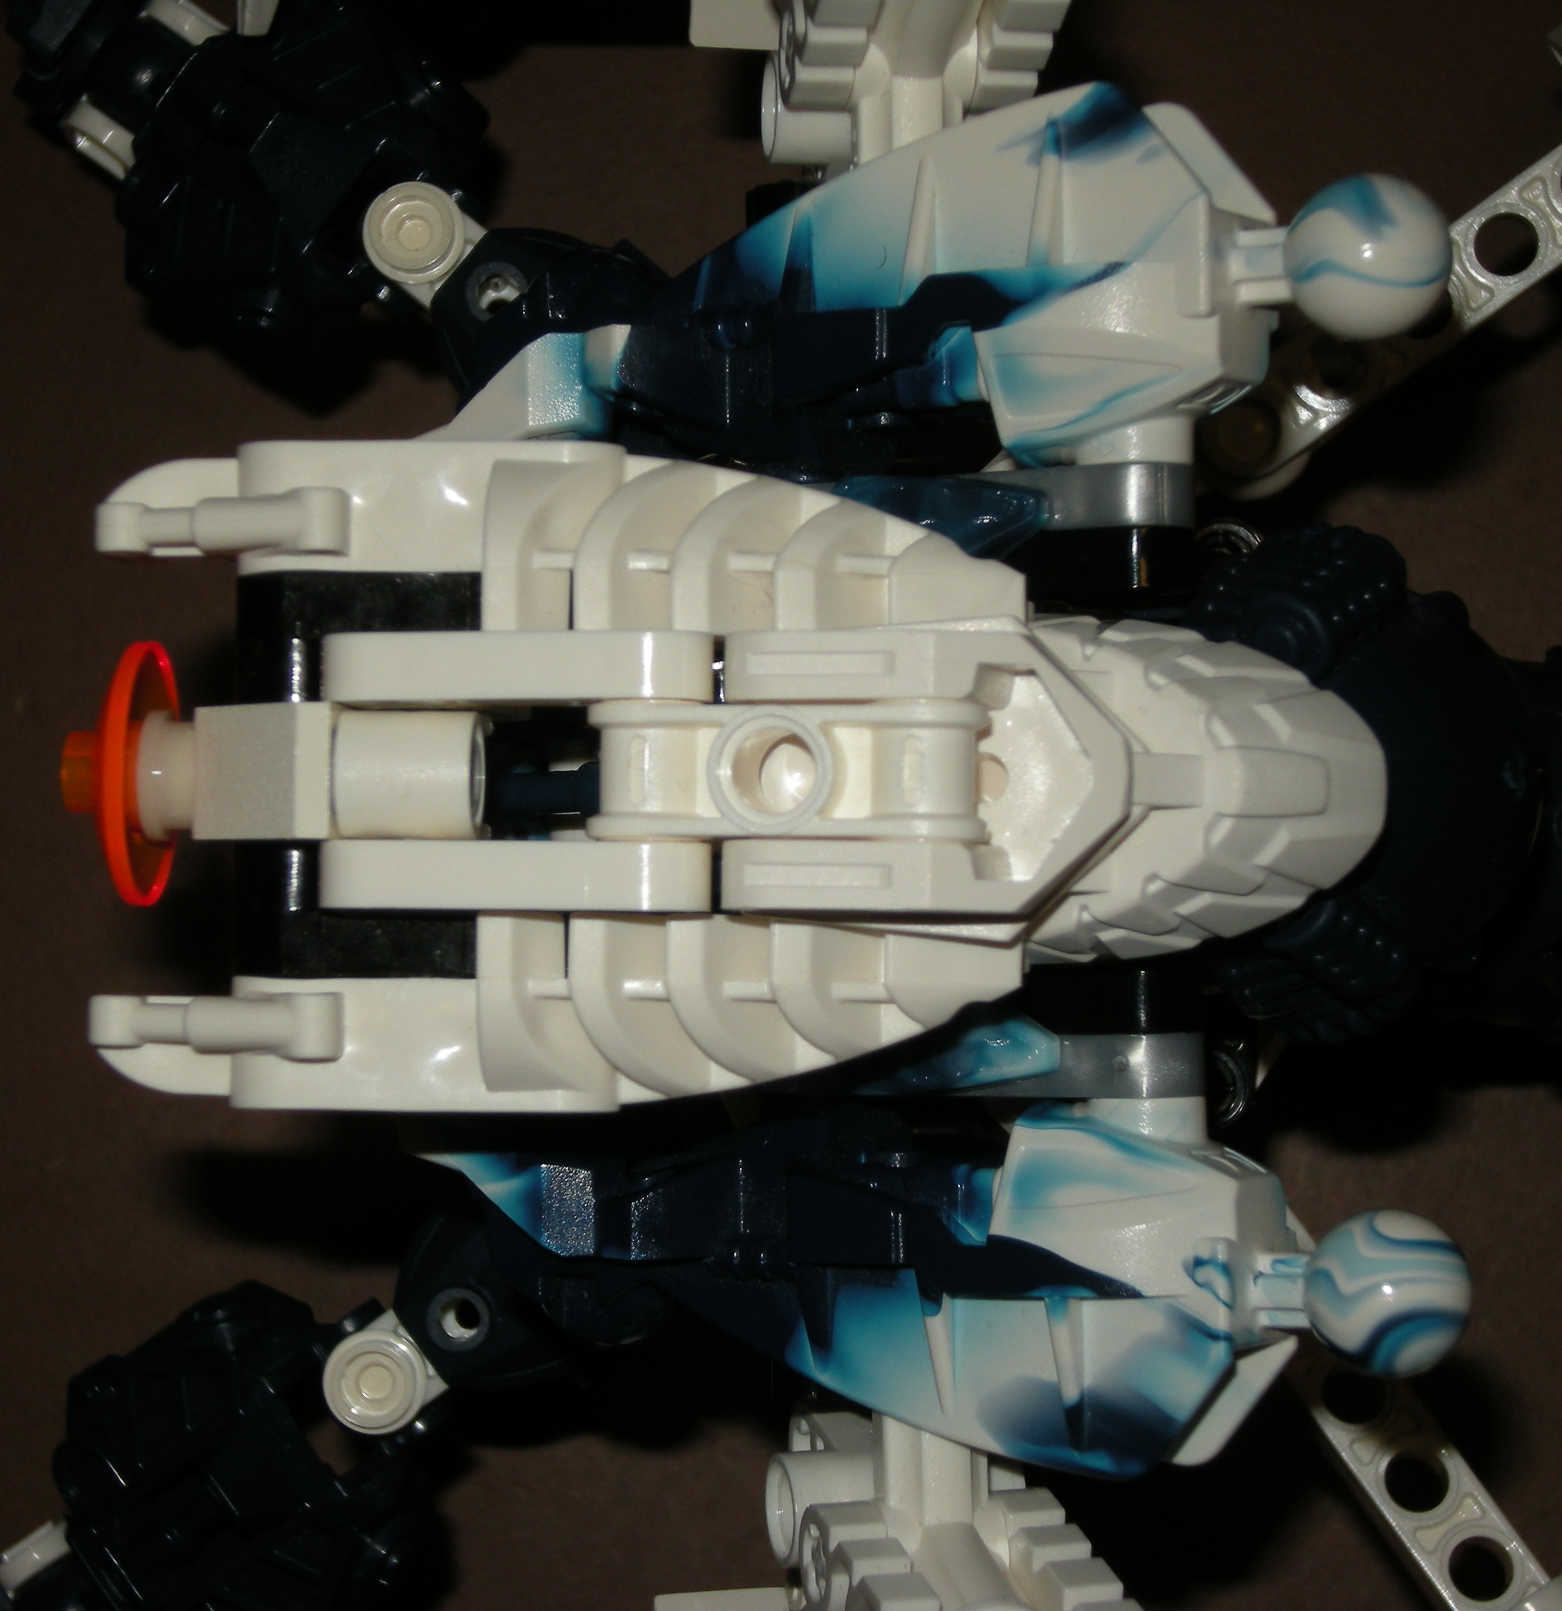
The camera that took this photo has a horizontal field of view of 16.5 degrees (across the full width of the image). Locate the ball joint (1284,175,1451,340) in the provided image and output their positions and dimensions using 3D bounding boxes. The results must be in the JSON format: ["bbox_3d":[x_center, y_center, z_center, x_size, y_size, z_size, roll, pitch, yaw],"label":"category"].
[{"bbox_3d":[0.036,-0.034,0.332,0.010,0.010,0.010,0,90,0],"label":"ball joint"}]

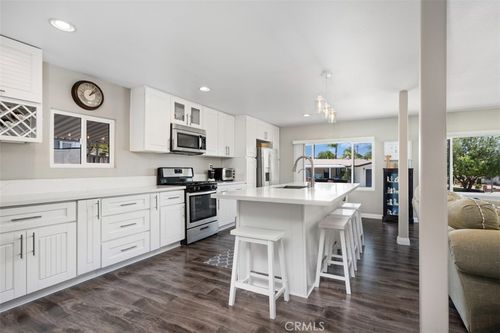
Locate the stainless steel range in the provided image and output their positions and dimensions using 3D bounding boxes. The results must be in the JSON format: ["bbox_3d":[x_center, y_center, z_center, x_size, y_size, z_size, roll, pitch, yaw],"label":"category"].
[{"bbox_3d":[-1.026,0.630,4.082,0.665,1.200,0.760,0,0,30],"label":"stainless steel range"}]

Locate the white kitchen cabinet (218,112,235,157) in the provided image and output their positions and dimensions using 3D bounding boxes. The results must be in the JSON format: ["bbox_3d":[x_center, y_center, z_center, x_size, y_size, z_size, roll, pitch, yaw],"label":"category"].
[{"bbox_3d":[-0.642,-0.673,5.137,0.325,0.927,0.600,0,0,29],"label":"white kitchen cabinet"}]

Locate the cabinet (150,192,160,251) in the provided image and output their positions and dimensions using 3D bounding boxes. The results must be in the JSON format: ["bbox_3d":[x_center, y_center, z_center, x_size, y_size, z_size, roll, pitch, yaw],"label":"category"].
[{"bbox_3d":[-1.518,0.720,3.265,0.620,0.760,0.150,0,0,29],"label":"cabinet"}]

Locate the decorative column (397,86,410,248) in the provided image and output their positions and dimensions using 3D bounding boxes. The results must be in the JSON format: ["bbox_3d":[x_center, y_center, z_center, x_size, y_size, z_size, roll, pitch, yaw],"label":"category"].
[{"bbox_3d":[2.441,0.021,3.752,0.165,2.405,0.165,0,0,29],"label":"decorative column"}]

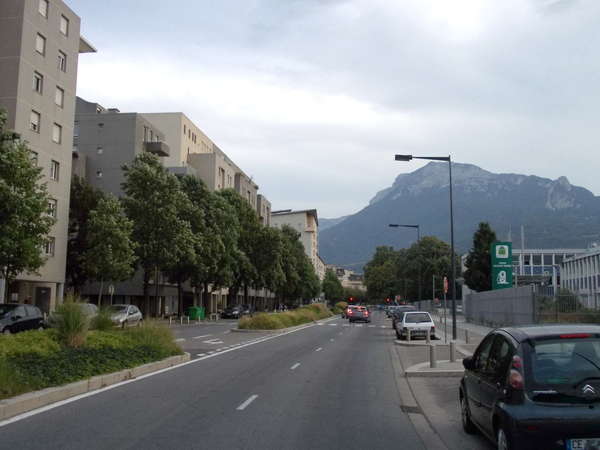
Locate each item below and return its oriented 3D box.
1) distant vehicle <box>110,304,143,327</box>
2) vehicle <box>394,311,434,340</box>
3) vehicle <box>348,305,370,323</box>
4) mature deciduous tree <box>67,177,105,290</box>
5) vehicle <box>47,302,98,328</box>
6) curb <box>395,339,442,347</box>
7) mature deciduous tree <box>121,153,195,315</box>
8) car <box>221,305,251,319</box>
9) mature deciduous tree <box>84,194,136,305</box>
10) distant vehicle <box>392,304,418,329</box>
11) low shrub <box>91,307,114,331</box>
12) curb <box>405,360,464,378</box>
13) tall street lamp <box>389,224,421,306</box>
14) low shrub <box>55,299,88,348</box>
[{"bbox_3d":[-11.605,5.983,43.087,1.660,1.450,3.900,-1,-7,11],"label":"distant vehicle"},{"bbox_3d":[5.832,5.129,33.510,1.620,1.380,3.700,0,-7,6],"label":"vehicle"},{"bbox_3d":[5.611,8.407,62.161,1.750,1.500,4.200,-1,-7,6],"label":"vehicle"},{"bbox_3d":[-18.894,2.062,57.753,4.600,12.600,4.600,-1,-7,6],"label":"mature deciduous tree"},{"bbox_3d":[-12.475,5.004,35.264,1.740,1.500,4.200,0,-7,7],"label":"vehicle"},{"bbox_3d":[4.971,4.935,27.651,2.100,0.140,2.300,-1,-7,6],"label":"curb"},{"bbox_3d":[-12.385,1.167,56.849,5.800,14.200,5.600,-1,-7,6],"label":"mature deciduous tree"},{"bbox_3d":[-7.125,9.684,73.263,1.750,1.480,4.200,0,-7,7],"label":"car"},{"bbox_3d":[-13.392,2.442,46.550,3.900,9.200,3.900,-1,-7,6],"label":"mature deciduous tree"},{"bbox_3d":[7.405,6.653,46.561,1.740,1.520,4.200,0,-7,7],"label":"distant vehicle"},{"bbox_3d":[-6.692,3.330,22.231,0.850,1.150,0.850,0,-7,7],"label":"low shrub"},{"bbox_3d":[3.579,3.587,16.488,2.000,0.140,3.100,-1,-7,6],"label":"curb"},{"bbox_3d":[8.678,4.132,54.846,2.600,8.300,0.320,0,-7,7],"label":"tall street lamp"},{"bbox_3d":[-6.029,2.633,17.381,0.950,1.380,0.950,-1,-7,6],"label":"low shrub"}]

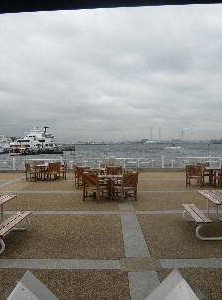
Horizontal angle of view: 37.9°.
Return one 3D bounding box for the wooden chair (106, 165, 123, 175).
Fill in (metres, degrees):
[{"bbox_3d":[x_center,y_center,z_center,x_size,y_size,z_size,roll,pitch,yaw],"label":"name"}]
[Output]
[{"bbox_3d":[0.130,1.076,12.660,0.620,0.880,0.600,0,1,-7],"label":"wooden chair"}]

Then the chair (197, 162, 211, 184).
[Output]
[{"bbox_3d":[4.200,1.037,14.300,0.620,0.880,0.600,0,1,-7],"label":"chair"}]

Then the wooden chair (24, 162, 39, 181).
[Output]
[{"bbox_3d":[-3.580,1.038,15.100,0.600,0.880,0.620,-1,1,-37],"label":"wooden chair"}]

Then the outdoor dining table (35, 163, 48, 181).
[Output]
[{"bbox_3d":[-3.070,1.106,15.700,0.880,0.720,0.880,0,1,0],"label":"outdoor dining table"}]

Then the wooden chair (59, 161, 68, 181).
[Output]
[{"bbox_3d":[-2.420,1.026,15.650,0.600,0.880,0.620,0,1,-3],"label":"wooden chair"}]

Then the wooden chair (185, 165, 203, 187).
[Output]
[{"bbox_3d":[3.440,1.060,13.130,0.620,0.880,0.600,0,1,26],"label":"wooden chair"}]

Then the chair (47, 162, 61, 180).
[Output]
[{"bbox_3d":[-2.800,1.034,15.220,0.620,0.880,0.600,-1,1,-37],"label":"chair"}]

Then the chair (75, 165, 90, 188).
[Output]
[{"bbox_3d":[-0.870,1.079,12.580,0.620,0.880,0.600,1,1,34],"label":"chair"}]

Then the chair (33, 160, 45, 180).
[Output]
[{"bbox_3d":[-3.550,1.018,16.200,0.620,0.880,0.600,0,1,-14],"label":"chair"}]

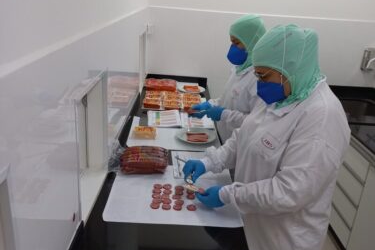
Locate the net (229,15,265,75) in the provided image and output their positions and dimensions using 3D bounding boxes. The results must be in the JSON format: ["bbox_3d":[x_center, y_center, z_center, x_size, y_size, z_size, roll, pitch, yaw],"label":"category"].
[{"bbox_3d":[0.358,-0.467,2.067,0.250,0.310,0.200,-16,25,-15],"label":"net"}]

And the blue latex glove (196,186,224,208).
[{"bbox_3d":[0.092,0.287,1.449,0.115,0.070,0.085,0,21,-11],"label":"blue latex glove"}]

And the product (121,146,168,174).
[{"bbox_3d":[-0.207,0.169,1.768,0.215,0.065,0.155,3,20,-1],"label":"product"}]

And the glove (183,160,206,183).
[{"bbox_3d":[0.030,0.200,1.572,0.110,0.080,0.085,-16,24,-9],"label":"glove"}]

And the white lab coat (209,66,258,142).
[{"bbox_3d":[0.362,-0.059,2.271,0.480,0.800,0.500,-3,21,-18],"label":"white lab coat"}]

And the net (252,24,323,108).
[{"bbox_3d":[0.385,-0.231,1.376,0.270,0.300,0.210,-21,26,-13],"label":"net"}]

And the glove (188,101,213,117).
[{"bbox_3d":[0.085,-0.102,2.369,0.150,0.080,0.090,-2,21,-15],"label":"glove"}]

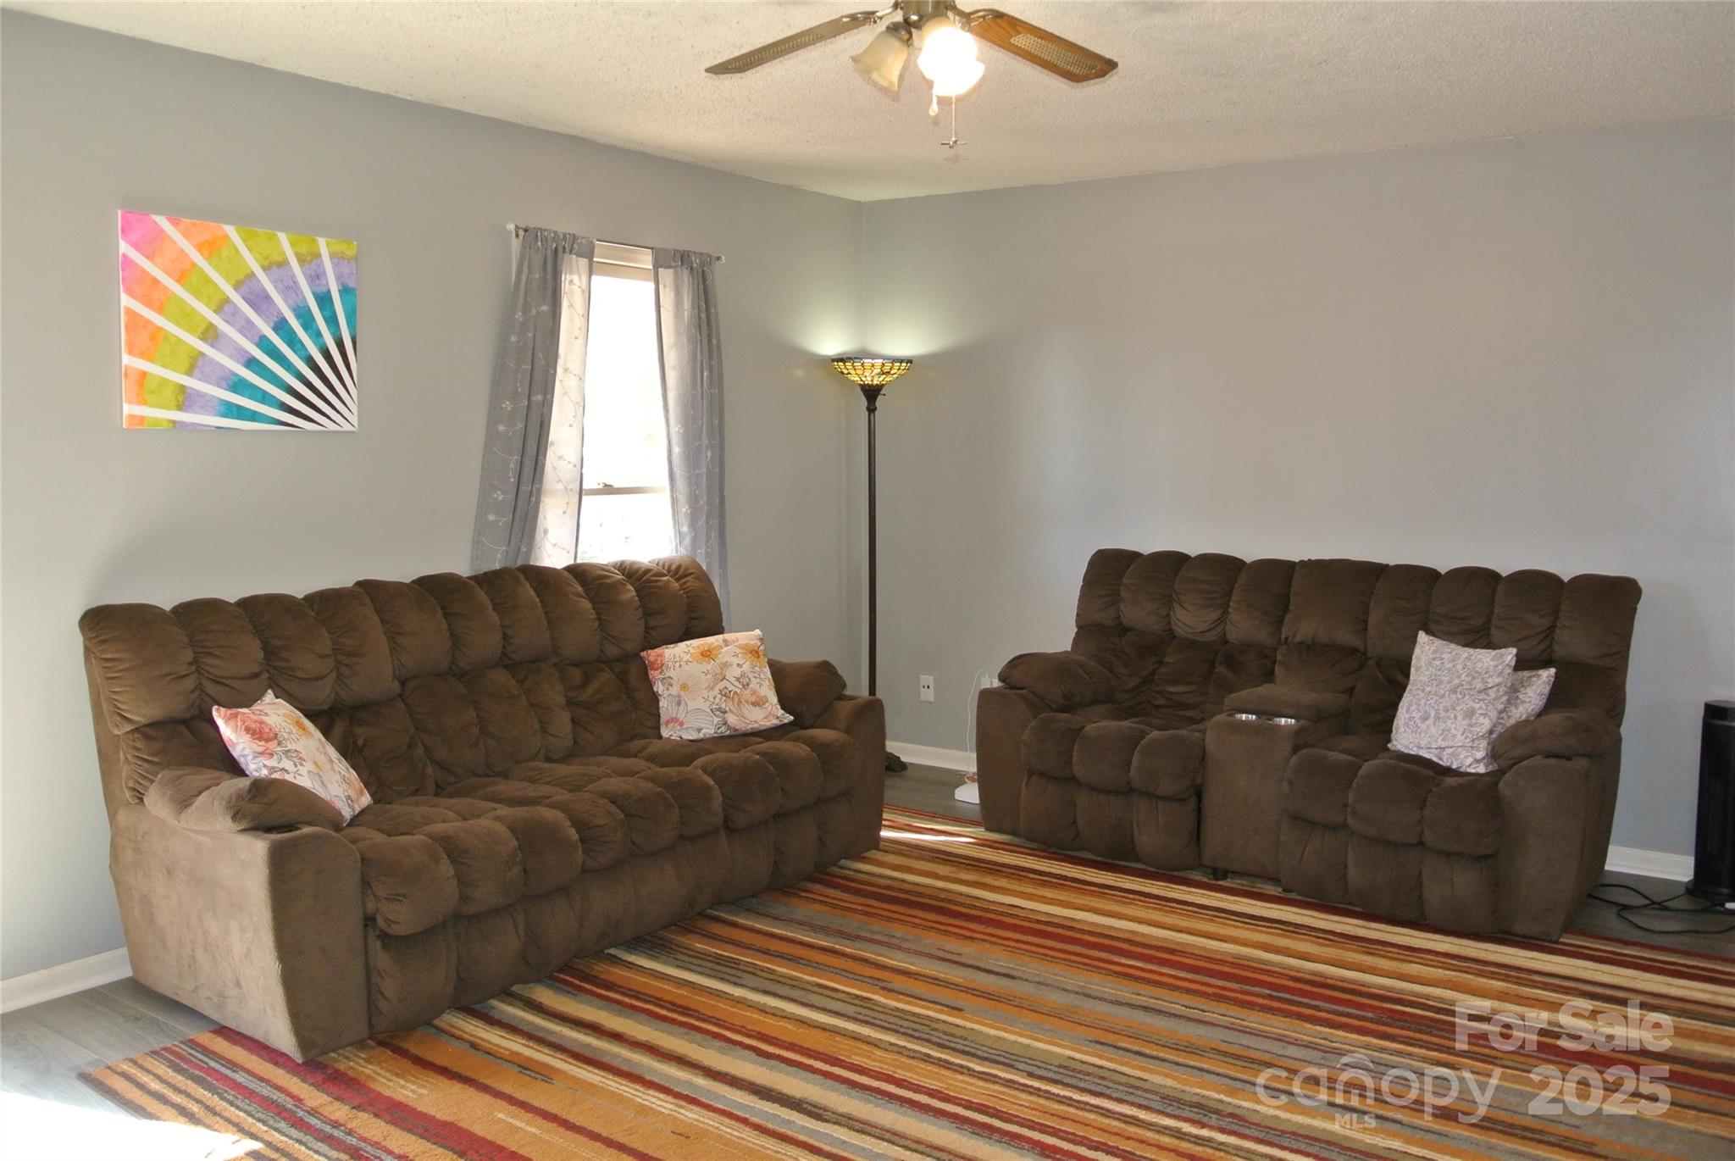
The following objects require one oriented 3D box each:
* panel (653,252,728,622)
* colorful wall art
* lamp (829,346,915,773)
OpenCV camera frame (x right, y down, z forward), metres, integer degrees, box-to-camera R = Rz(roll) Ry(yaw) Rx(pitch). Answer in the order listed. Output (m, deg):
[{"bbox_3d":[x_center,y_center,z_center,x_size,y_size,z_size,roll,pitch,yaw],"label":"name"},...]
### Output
[{"bbox_3d":[-0.649,-0.335,5.188,0.090,1.750,0.410,5,7,35],"label":"panel"},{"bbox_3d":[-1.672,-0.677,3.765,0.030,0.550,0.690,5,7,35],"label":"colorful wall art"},{"bbox_3d":[0.032,-0.067,5.978,0.345,1.765,0.345,0,6,0],"label":"lamp"}]

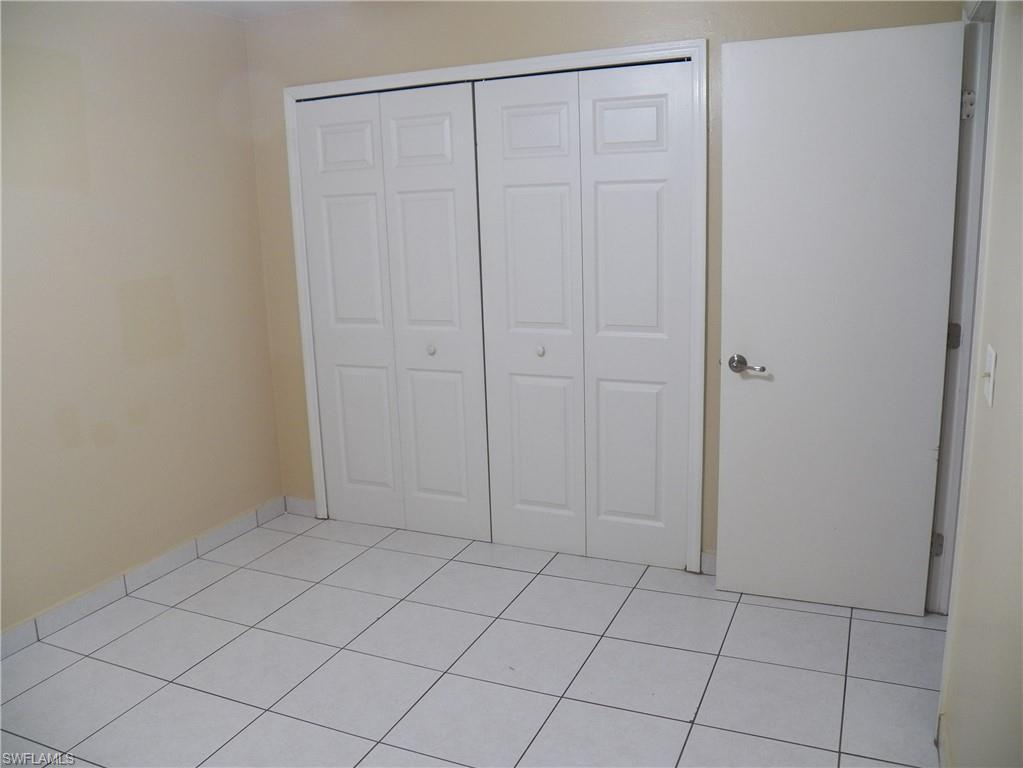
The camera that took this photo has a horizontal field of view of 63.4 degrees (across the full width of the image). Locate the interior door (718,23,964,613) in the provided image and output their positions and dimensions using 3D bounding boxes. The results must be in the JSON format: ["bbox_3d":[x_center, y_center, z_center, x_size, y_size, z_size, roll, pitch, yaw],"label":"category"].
[{"bbox_3d":[1.131,-0.172,2.924,0.764,2.030,0.045,3,13,23],"label":"interior door"}]

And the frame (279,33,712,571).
[{"bbox_3d":[-0.118,-0.307,3.658,1.949,2.100,0.110,3,13,24],"label":"frame"}]

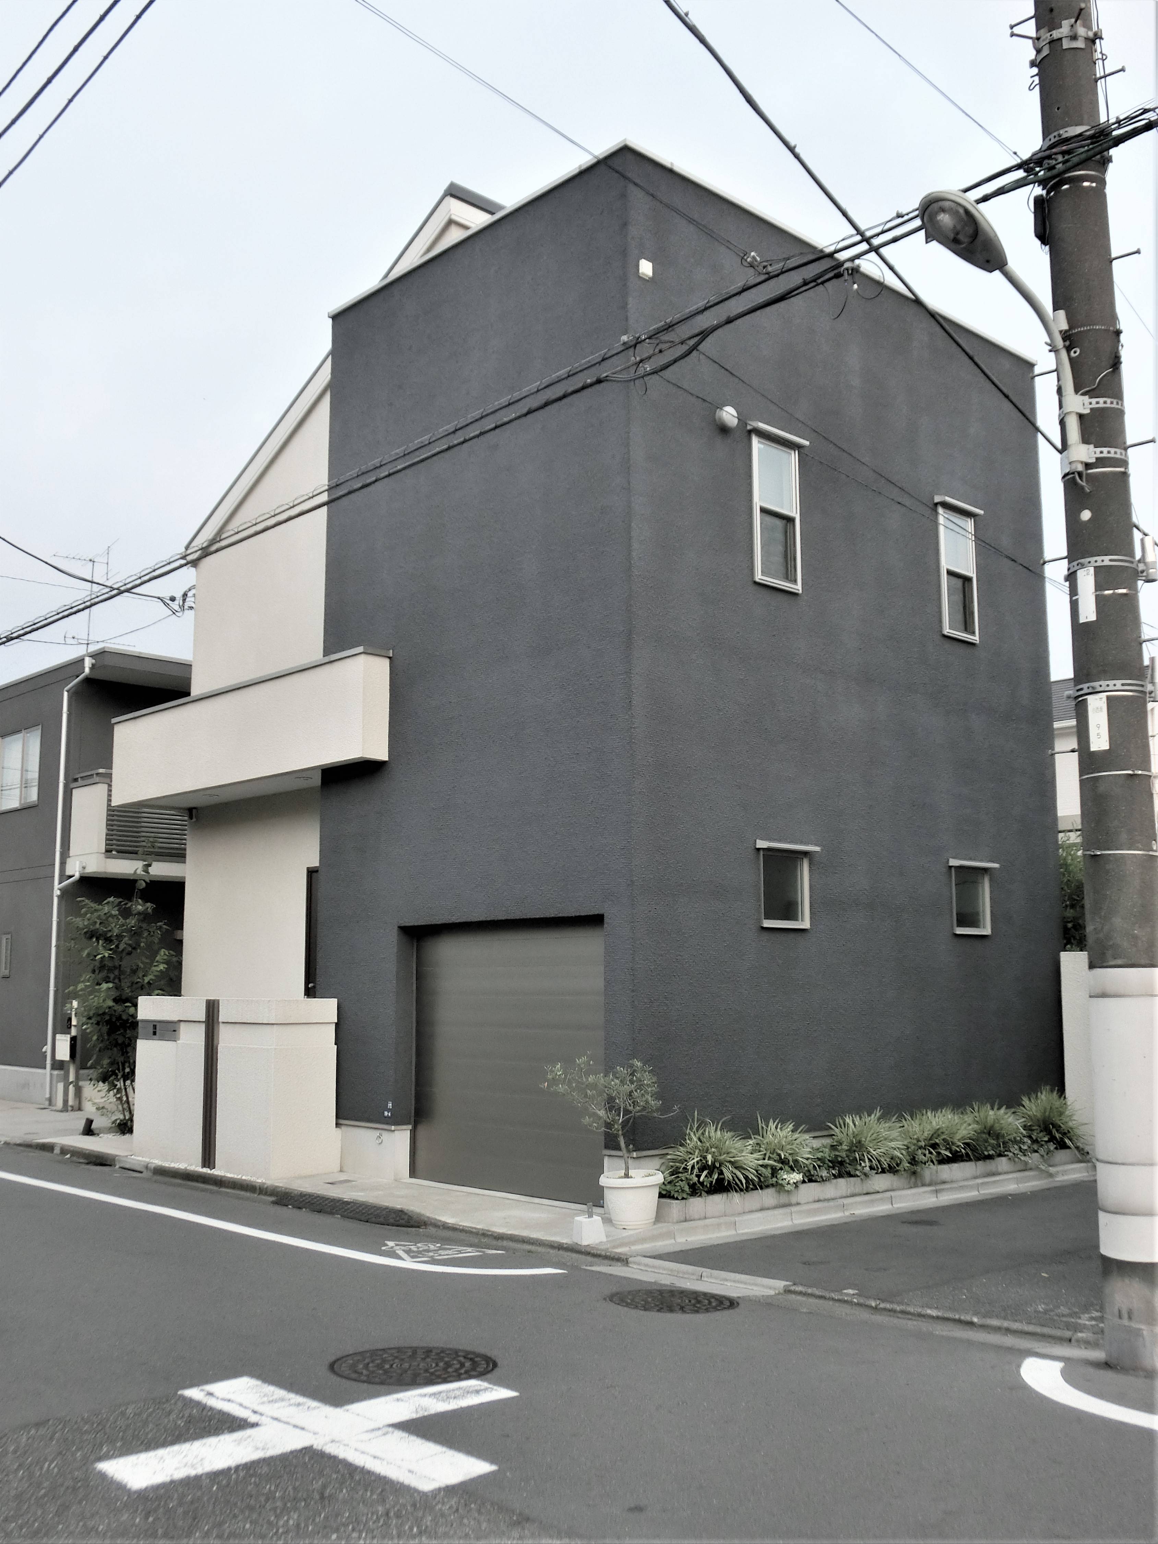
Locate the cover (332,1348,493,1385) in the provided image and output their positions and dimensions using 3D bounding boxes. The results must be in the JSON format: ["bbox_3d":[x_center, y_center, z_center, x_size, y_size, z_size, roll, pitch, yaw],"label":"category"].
[{"bbox_3d":[-0.692,2.510,6.175,0.700,0.040,0.700,0,-8,0],"label":"cover"}]

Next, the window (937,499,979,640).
[{"bbox_3d":[3.436,-1.788,13.316,0.590,1.220,0.120,7,-11,-42],"label":"window"}]

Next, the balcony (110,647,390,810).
[{"bbox_3d":[-3.082,-0.306,14.102,0.760,0.927,4.620,7,-11,-42],"label":"balcony"}]

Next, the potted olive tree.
[{"bbox_3d":[0.174,2.382,9.561,0.812,1.086,0.700,0,-8,0],"label":"potted olive tree"}]

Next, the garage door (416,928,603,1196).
[{"bbox_3d":[-0.510,2.142,11.078,0.080,1.985,2.410,7,-11,-42],"label":"garage door"}]

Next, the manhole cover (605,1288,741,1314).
[{"bbox_3d":[0.499,2.828,7.811,0.700,0.040,0.700,0,-8,0],"label":"manhole cover"}]

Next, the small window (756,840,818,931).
[{"bbox_3d":[1.582,0.866,11.167,0.648,0.648,0.140,7,-11,-42],"label":"small window"}]

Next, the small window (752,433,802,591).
[{"bbox_3d":[1.559,-2.028,11.589,0.575,1.210,0.120,7,-11,-42],"label":"small window"}]

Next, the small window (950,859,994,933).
[{"bbox_3d":[3.455,1.103,12.890,0.655,0.648,0.140,7,-11,-42],"label":"small window"}]

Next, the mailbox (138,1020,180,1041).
[{"bbox_3d":[-3.744,2.360,13.420,0.200,0.180,0.770,7,-11,-42],"label":"mailbox"}]

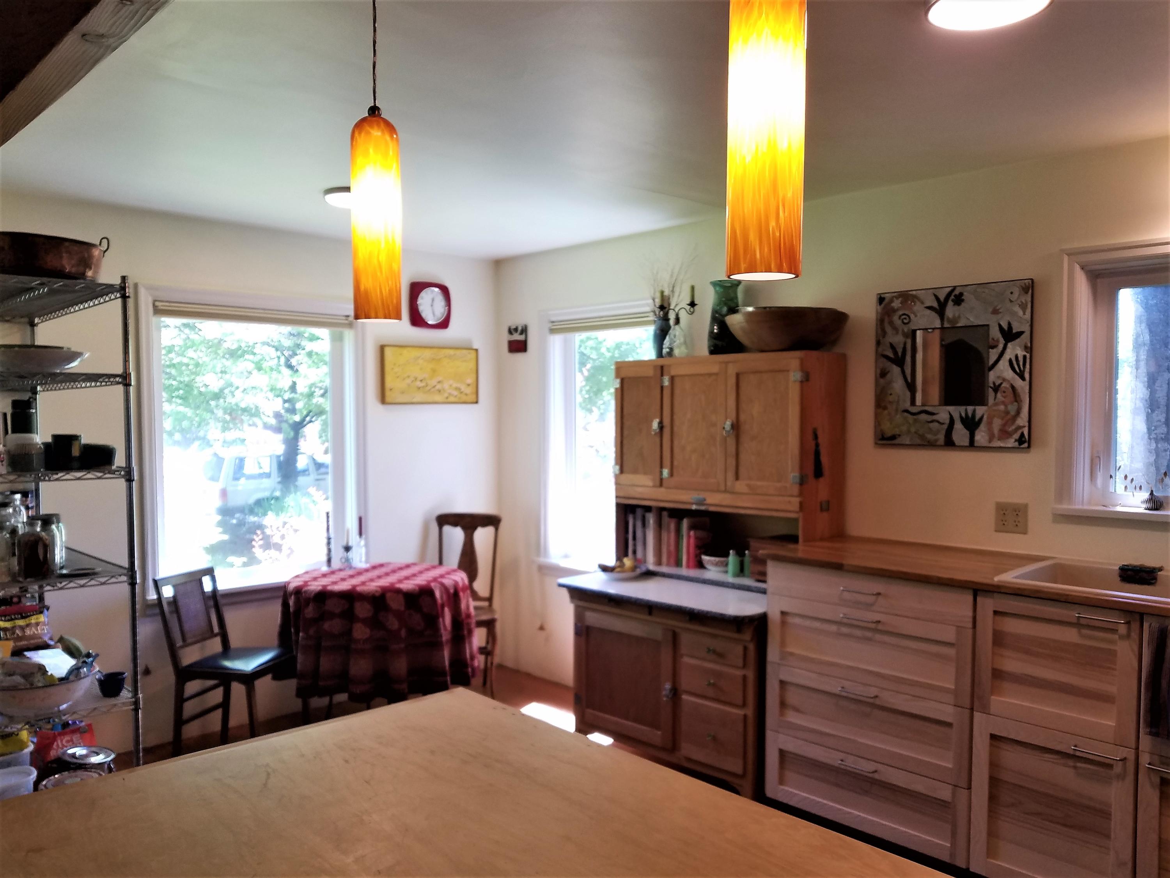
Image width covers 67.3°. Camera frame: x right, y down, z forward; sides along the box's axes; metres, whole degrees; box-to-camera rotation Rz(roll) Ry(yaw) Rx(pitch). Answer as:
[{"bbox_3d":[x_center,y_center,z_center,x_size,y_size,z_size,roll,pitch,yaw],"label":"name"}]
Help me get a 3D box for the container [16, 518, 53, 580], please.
[{"bbox_3d":[-1.643,0.334,2.604,0.100,0.178,0.100,2,3,45],"label":"container"}]

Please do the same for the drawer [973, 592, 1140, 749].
[{"bbox_3d":[1.536,0.671,2.771,0.450,0.384,0.450,2,3,44],"label":"drawer"}]

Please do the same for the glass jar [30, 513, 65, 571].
[{"bbox_3d":[-1.683,0.322,2.750,0.096,0.174,0.096,2,3,44],"label":"glass jar"}]

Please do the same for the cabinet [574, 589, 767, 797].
[{"bbox_3d":[0.523,1.062,3.884,0.980,0.740,0.620,2,3,44],"label":"cabinet"}]

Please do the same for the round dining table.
[{"bbox_3d":[-0.965,1.051,4.240,0.920,0.760,0.920,0,2,0],"label":"round dining table"}]

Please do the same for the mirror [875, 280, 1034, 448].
[{"bbox_3d":[1.415,-0.277,3.398,0.590,0.610,0.030,2,3,44],"label":"mirror"}]

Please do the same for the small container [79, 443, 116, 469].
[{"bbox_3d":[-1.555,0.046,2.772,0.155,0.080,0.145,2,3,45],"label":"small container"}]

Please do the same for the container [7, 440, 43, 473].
[{"bbox_3d":[-1.637,0.050,2.559,0.108,0.100,0.108,2,3,45],"label":"container"}]

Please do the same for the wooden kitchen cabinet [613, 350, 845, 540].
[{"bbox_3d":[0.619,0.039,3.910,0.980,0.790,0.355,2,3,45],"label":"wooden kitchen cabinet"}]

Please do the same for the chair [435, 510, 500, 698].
[{"bbox_3d":[-0.675,0.925,4.740,0.430,0.960,0.480,0,2,7],"label":"chair"}]

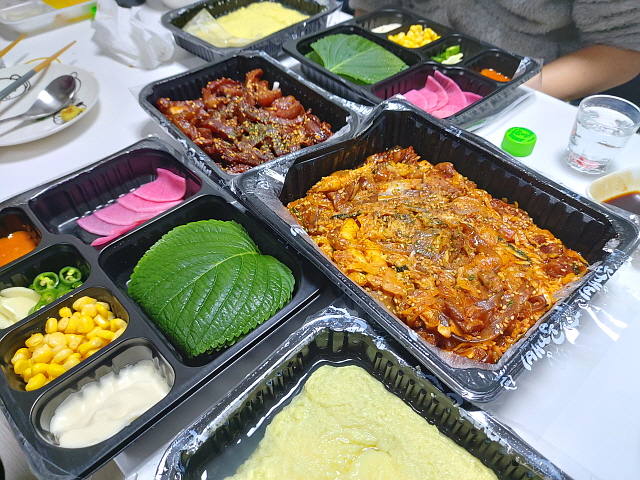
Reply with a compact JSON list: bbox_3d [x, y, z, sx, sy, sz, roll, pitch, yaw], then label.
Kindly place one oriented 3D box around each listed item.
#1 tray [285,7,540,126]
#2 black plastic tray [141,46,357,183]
[{"bbox_3d":[0.104,-0.203,0.564,0.194,0.043,0.248,-33,54,-26],"label":"tray"},{"bbox_3d":[-0.076,-0.124,0.489,0.165,0.050,0.208,-32,54,-25],"label":"black plastic tray"}]

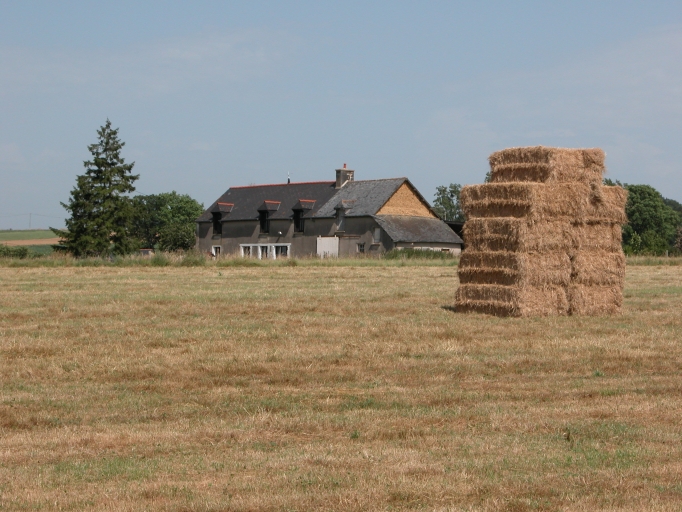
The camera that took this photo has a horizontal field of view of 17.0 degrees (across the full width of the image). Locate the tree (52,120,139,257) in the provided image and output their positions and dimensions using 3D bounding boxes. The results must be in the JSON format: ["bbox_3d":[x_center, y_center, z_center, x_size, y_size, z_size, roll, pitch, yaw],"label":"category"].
[{"bbox_3d":[-23.800,-6.450,222.000,8.350,13.500,8.000,0,0,0],"label":"tree"}]

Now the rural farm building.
[{"bbox_3d":[-1.850,-4.100,219.400,7.400,8.800,36.500,0,0,-32],"label":"rural farm building"}]

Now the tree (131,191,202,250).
[{"bbox_3d":[-19.100,-3.300,250.000,8.000,7.300,7.500,0,0,0],"label":"tree"}]

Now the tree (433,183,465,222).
[{"bbox_3d":[13.200,-4.200,275.000,5.200,9.300,5.200,0,0,0],"label":"tree"}]

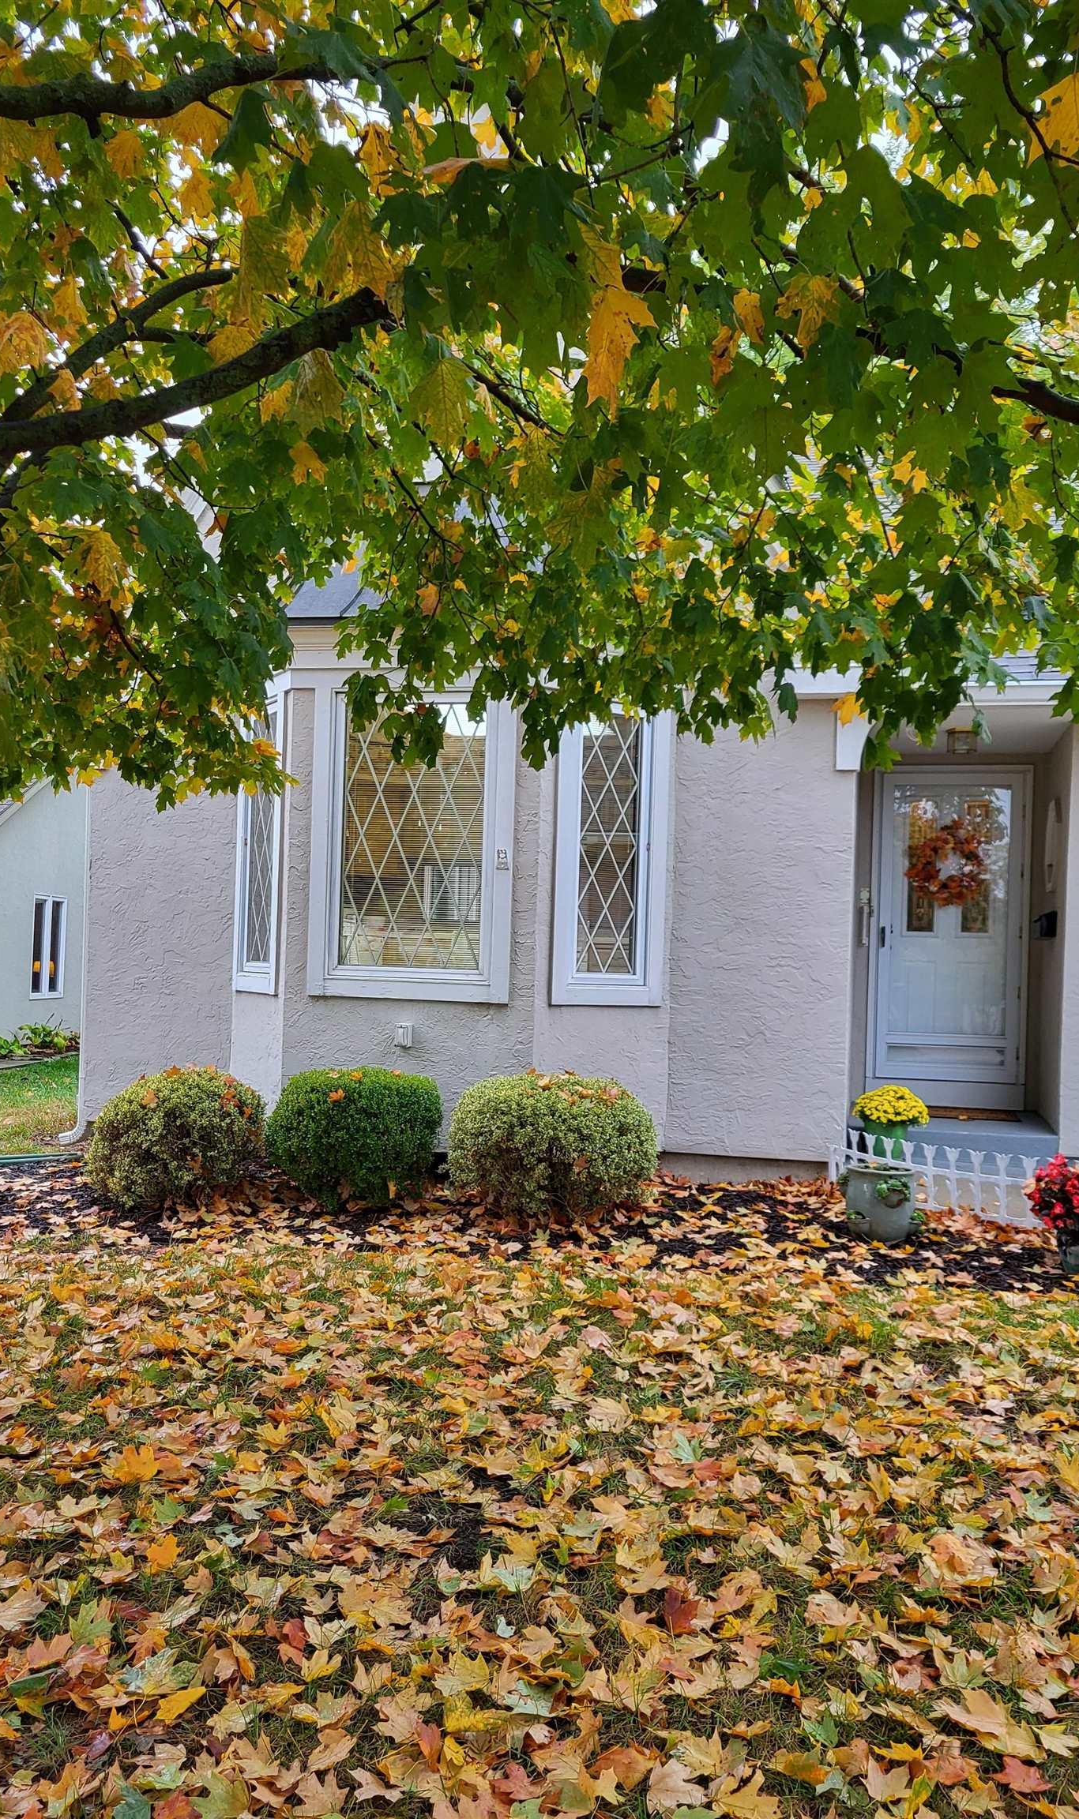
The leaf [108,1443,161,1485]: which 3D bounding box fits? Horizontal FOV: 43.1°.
[{"bbox_3d":[-1.099,1.499,3.700,0.140,0.050,0.120,2,0,0],"label":"leaf"}]

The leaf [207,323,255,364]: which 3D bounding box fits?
[{"bbox_3d":[-0.583,-1.067,2.600,0.100,0.110,0.030,2,0,-6],"label":"leaf"}]

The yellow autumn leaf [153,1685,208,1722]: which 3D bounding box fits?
[{"bbox_3d":[-0.690,1.523,2.620,0.110,0.030,0.060,2,-1,-37],"label":"yellow autumn leaf"}]

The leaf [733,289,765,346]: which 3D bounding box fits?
[{"bbox_3d":[0.322,-0.910,2.100,0.060,0.090,0.030,2,0,-11],"label":"leaf"}]

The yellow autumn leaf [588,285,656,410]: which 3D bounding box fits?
[{"bbox_3d":[0.090,-0.617,1.500,0.080,0.140,0.035,2,0,0],"label":"yellow autumn leaf"}]

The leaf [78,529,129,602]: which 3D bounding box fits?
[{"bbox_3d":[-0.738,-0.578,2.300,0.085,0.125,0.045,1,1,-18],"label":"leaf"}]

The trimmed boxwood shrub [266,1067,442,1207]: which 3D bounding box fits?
[{"bbox_3d":[-1.014,1.227,7.500,0.940,0.720,0.920,1,1,8],"label":"trimmed boxwood shrub"}]

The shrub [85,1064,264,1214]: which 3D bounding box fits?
[{"bbox_3d":[-1.980,1.208,7.450,0.960,0.720,0.920,1,1,8],"label":"shrub"}]

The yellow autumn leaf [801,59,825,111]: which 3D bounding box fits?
[{"bbox_3d":[0.420,-1.268,2.100,0.060,0.100,0.040,2,1,10],"label":"yellow autumn leaf"}]

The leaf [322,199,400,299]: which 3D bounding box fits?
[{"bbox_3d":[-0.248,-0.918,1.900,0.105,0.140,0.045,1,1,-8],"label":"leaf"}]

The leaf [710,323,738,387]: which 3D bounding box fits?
[{"bbox_3d":[0.283,-0.851,2.100,0.055,0.100,0.045,1,1,7],"label":"leaf"}]

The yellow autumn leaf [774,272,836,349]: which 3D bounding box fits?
[{"bbox_3d":[0.410,-0.918,2.100,0.100,0.120,0.040,2,0,0],"label":"yellow autumn leaf"}]

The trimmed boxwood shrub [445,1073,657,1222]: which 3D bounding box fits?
[{"bbox_3d":[0.073,1.245,7.350,1.090,0.750,1.000,1,1,8],"label":"trimmed boxwood shrub"}]

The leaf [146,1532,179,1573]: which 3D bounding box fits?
[{"bbox_3d":[-0.882,1.506,3.200,0.080,0.045,0.090,2,0,0],"label":"leaf"}]

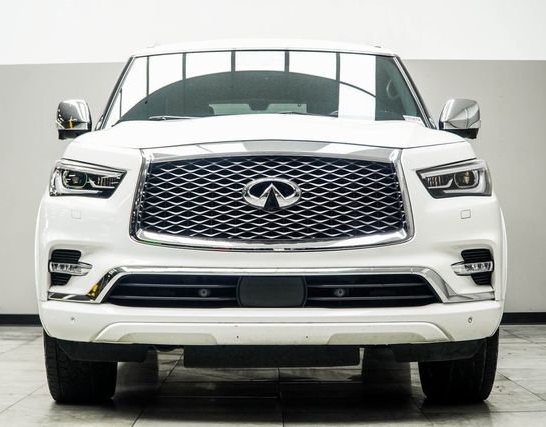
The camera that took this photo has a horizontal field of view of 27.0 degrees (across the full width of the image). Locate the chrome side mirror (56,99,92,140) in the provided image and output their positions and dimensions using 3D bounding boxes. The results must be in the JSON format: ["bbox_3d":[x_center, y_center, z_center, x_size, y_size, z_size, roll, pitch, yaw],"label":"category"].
[{"bbox_3d":[-1.045,-0.503,6.050,0.200,0.220,0.150,0,-1,-1],"label":"chrome side mirror"}]

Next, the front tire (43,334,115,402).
[{"bbox_3d":[-0.868,0.449,5.280,0.285,0.830,0.830,0,-1,-1],"label":"front tire"}]

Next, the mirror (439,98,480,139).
[{"bbox_3d":[0.993,-0.503,6.050,0.210,0.220,0.150,0,-1,-1],"label":"mirror"}]

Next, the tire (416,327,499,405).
[{"bbox_3d":[0.849,0.449,5.280,0.285,0.830,0.830,0,-1,-1],"label":"tire"}]

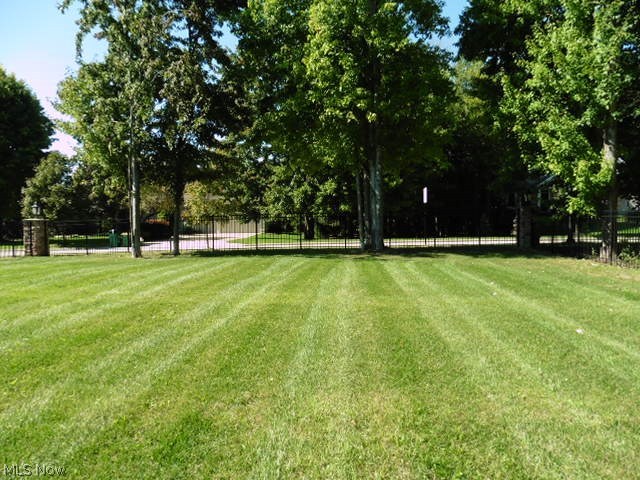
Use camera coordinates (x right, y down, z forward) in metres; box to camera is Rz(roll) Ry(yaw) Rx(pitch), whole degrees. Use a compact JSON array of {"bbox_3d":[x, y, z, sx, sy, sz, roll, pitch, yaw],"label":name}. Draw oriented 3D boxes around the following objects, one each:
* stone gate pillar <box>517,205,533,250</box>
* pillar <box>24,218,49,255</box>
[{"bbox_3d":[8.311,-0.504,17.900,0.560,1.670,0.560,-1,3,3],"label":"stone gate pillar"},{"bbox_3d":[-12.253,-0.117,19.150,0.660,1.600,0.660,-1,3,3],"label":"pillar"}]

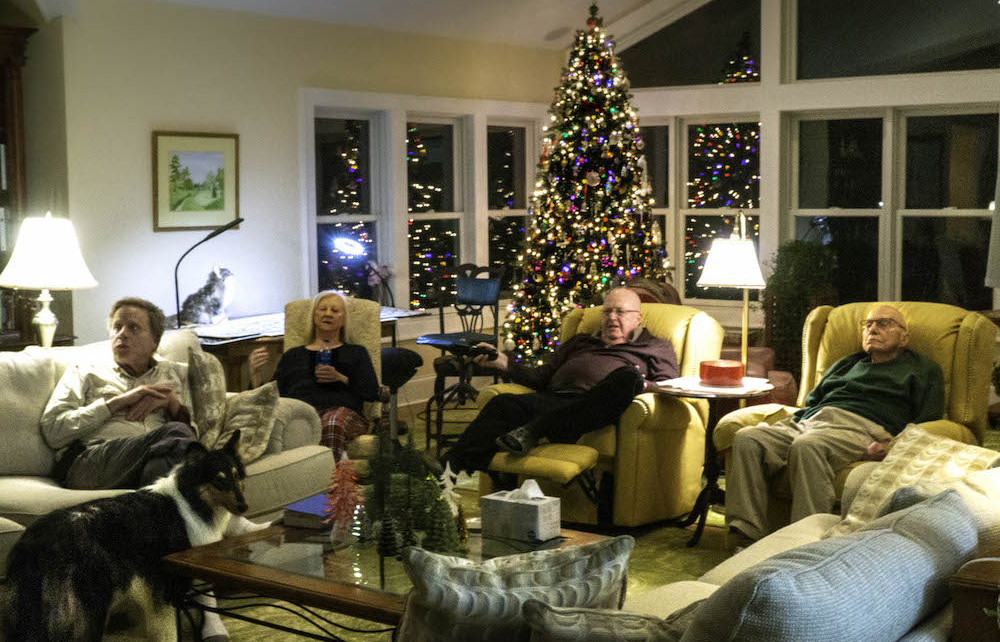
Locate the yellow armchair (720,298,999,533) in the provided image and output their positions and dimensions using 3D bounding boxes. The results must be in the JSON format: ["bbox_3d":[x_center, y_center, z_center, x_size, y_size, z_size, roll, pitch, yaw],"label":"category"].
[{"bbox_3d":[1.597,0.457,6.057,0.880,1.010,0.950,4,7,39],"label":"yellow armchair"}]

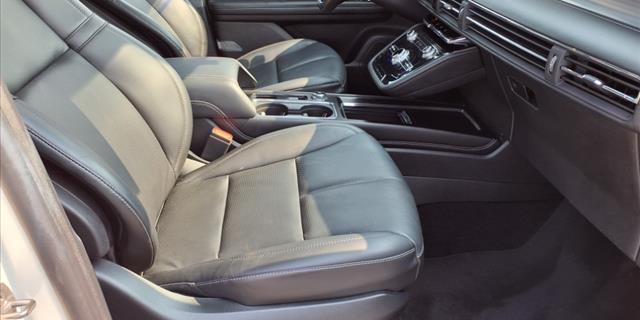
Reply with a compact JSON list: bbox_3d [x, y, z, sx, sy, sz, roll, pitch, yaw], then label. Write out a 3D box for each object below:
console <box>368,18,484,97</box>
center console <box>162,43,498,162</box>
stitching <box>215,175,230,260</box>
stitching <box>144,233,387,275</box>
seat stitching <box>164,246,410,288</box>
[{"bbox_3d":[0.264,-0.261,1.301,0.263,0.162,0.222,-3,31,-4],"label":"console"},{"bbox_3d":[0.024,-0.136,1.362,0.894,0.268,0.258,-3,31,-4],"label":"center console"},{"bbox_3d":[-0.204,0.116,1.068,0.022,0.026,0.293,-3,31,-4],"label":"stitching"},{"bbox_3d":[-0.102,0.177,0.949,0.444,0.056,0.040,-3,31,-4],"label":"stitching"},{"bbox_3d":[-0.057,0.185,0.864,0.449,0.051,0.040,-3,31,-4],"label":"seat stitching"}]

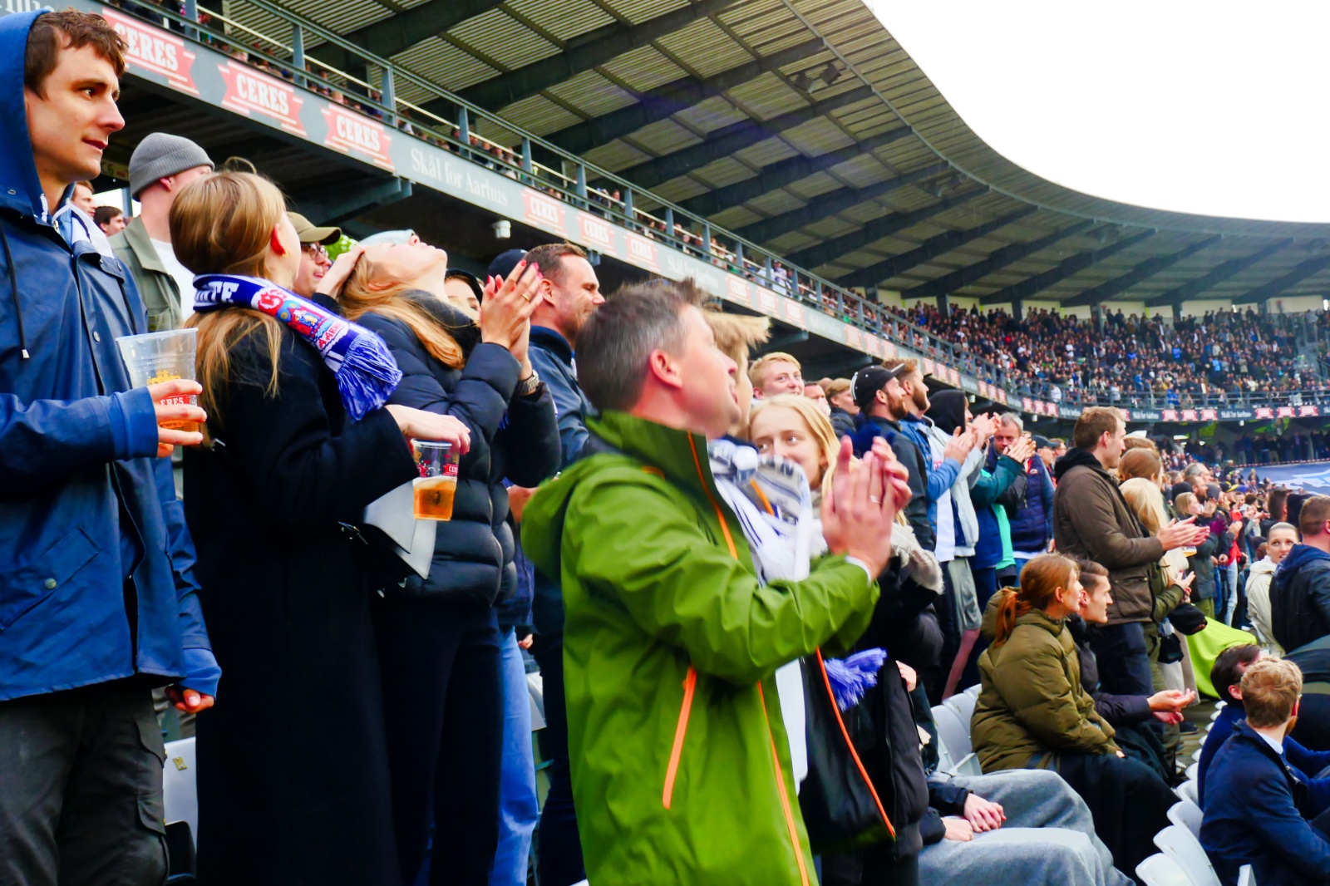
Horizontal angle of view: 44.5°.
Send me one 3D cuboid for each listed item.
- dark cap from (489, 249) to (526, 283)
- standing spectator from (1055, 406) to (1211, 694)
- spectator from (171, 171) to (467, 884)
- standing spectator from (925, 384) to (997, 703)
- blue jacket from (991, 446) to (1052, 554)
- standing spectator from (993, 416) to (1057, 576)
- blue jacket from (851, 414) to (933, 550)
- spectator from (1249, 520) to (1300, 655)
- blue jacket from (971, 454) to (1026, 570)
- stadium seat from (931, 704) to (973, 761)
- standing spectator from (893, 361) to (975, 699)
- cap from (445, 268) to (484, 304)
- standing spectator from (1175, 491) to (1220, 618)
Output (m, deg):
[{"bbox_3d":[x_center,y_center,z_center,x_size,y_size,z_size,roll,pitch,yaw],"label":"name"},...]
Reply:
[{"bbox_3d":[-0.474,-0.599,5.597,0.260,0.140,0.180,0,-2,-10],"label":"dark cap"},{"bbox_3d":[2.023,0.760,7.064,0.620,1.830,0.530,0,-2,3],"label":"standing spectator"},{"bbox_3d":[-0.628,0.362,2.887,0.490,1.700,0.490,1,-3,-27],"label":"spectator"},{"bbox_3d":[1.480,0.610,8.120,0.480,1.740,0.520,-1,-2,16],"label":"standing spectator"},{"bbox_3d":[1.882,0.315,8.788,0.560,0.620,0.330,0,-2,12],"label":"blue jacket"},{"bbox_3d":[2.090,0.685,9.500,0.530,1.710,0.360,0,-2,-7],"label":"standing spectator"},{"bbox_3d":[0.990,0.235,7.100,0.400,0.720,0.530,-1,-2,18],"label":"blue jacket"},{"bbox_3d":[3.166,1.253,8.367,0.380,1.680,0.480,-1,-2,25],"label":"spectator"},{"bbox_3d":[1.740,0.360,8.700,0.440,0.680,0.520,-1,-2,18],"label":"blue jacket"},{"bbox_3d":[1.175,1.215,6.150,0.400,0.420,0.460,-1,-2,21],"label":"stadium seat"},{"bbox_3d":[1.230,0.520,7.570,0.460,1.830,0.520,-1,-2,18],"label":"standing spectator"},{"bbox_3d":[-0.695,-0.515,5.350,0.190,0.150,0.230,1,-2,-22],"label":"cap"},{"bbox_3d":[4.695,1.269,14.267,0.450,1.680,0.480,0,-2,8],"label":"standing spectator"}]

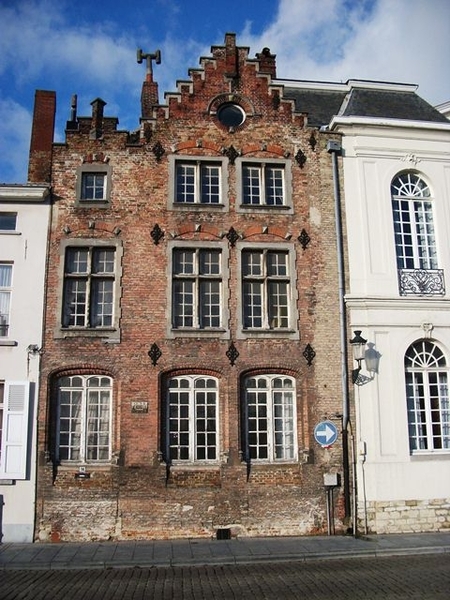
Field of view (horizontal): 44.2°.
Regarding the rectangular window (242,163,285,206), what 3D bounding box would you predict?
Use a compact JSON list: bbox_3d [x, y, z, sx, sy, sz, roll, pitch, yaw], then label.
[{"bbox_3d":[1.001,-2.994,14.522,1.126,1.219,0.160,1,-11,-7],"label":"rectangular window"}]

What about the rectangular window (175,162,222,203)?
[{"bbox_3d":[-0.704,-3.026,14.289,1.166,1.099,0.160,1,-10,-4],"label":"rectangular window"}]

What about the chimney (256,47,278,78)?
[{"bbox_3d":[1.387,-8.018,19.387,0.666,1.341,0.650,1,-11,-7],"label":"chimney"}]

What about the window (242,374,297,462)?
[{"bbox_3d":[1.072,2.863,13.487,1.276,2.077,0.150,1,-10,-4],"label":"window"}]

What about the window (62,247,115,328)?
[{"bbox_3d":[-3.216,-0.296,13.195,1.155,1.983,0.140,1,-11,-5],"label":"window"}]

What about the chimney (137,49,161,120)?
[{"bbox_3d":[-2.288,-6.375,16.665,0.620,2.164,0.600,1,-10,-4],"label":"chimney"}]

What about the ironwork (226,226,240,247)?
[{"bbox_3d":[0.204,-1.575,13.995,0.343,0.538,0.060,1,-11,-7],"label":"ironwork"}]

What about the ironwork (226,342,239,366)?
[{"bbox_3d":[0.182,1.322,13.458,0.286,0.575,0.060,1,-10,-4],"label":"ironwork"}]

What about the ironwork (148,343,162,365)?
[{"bbox_3d":[-1.616,1.278,12.910,0.323,0.541,0.060,1,-11,-5],"label":"ironwork"}]

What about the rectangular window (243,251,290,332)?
[{"bbox_3d":[1.033,-0.242,13.928,1.169,1.998,0.160,1,-10,-4],"label":"rectangular window"}]

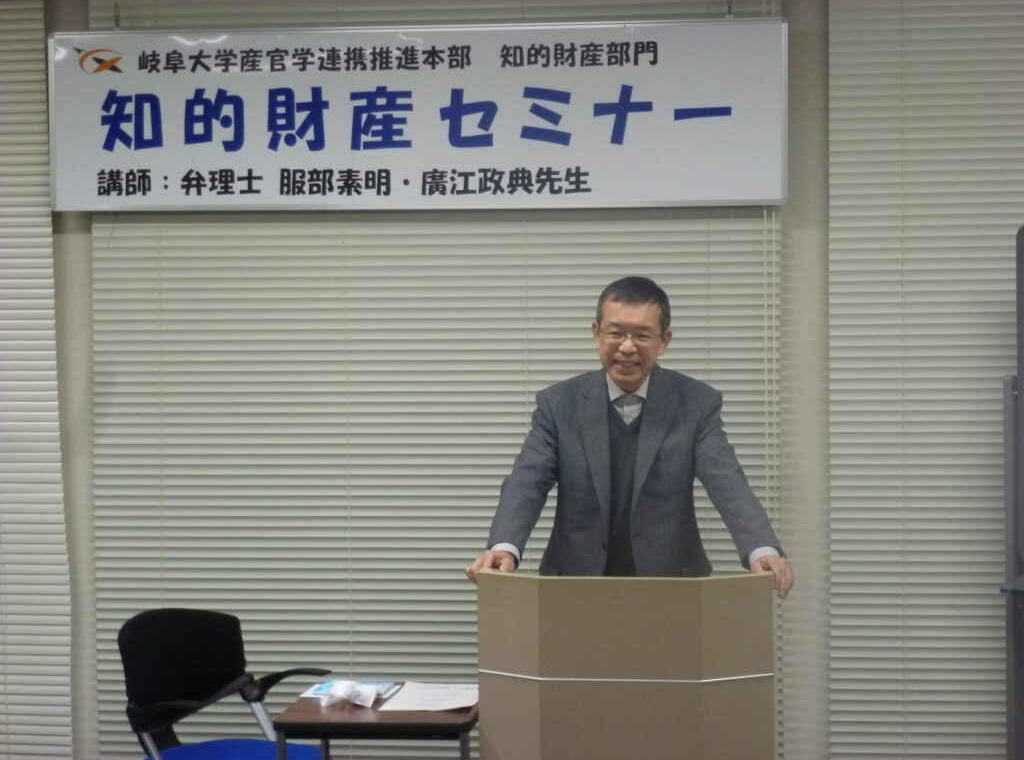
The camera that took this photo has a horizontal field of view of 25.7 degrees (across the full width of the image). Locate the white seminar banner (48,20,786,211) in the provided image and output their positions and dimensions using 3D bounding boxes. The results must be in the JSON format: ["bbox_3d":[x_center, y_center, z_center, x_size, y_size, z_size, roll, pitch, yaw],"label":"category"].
[{"bbox_3d":[-0.241,-0.634,5.440,1.800,0.440,0.030,0,2,7],"label":"white seminar banner"}]

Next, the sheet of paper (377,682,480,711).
[{"bbox_3d":[-0.160,0.695,4.951,0.210,0.015,0.310,0,2,8],"label":"sheet of paper"}]

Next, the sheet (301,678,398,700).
[{"bbox_3d":[-0.361,0.692,5.050,0.195,0.015,0.180,0,2,7],"label":"sheet"}]

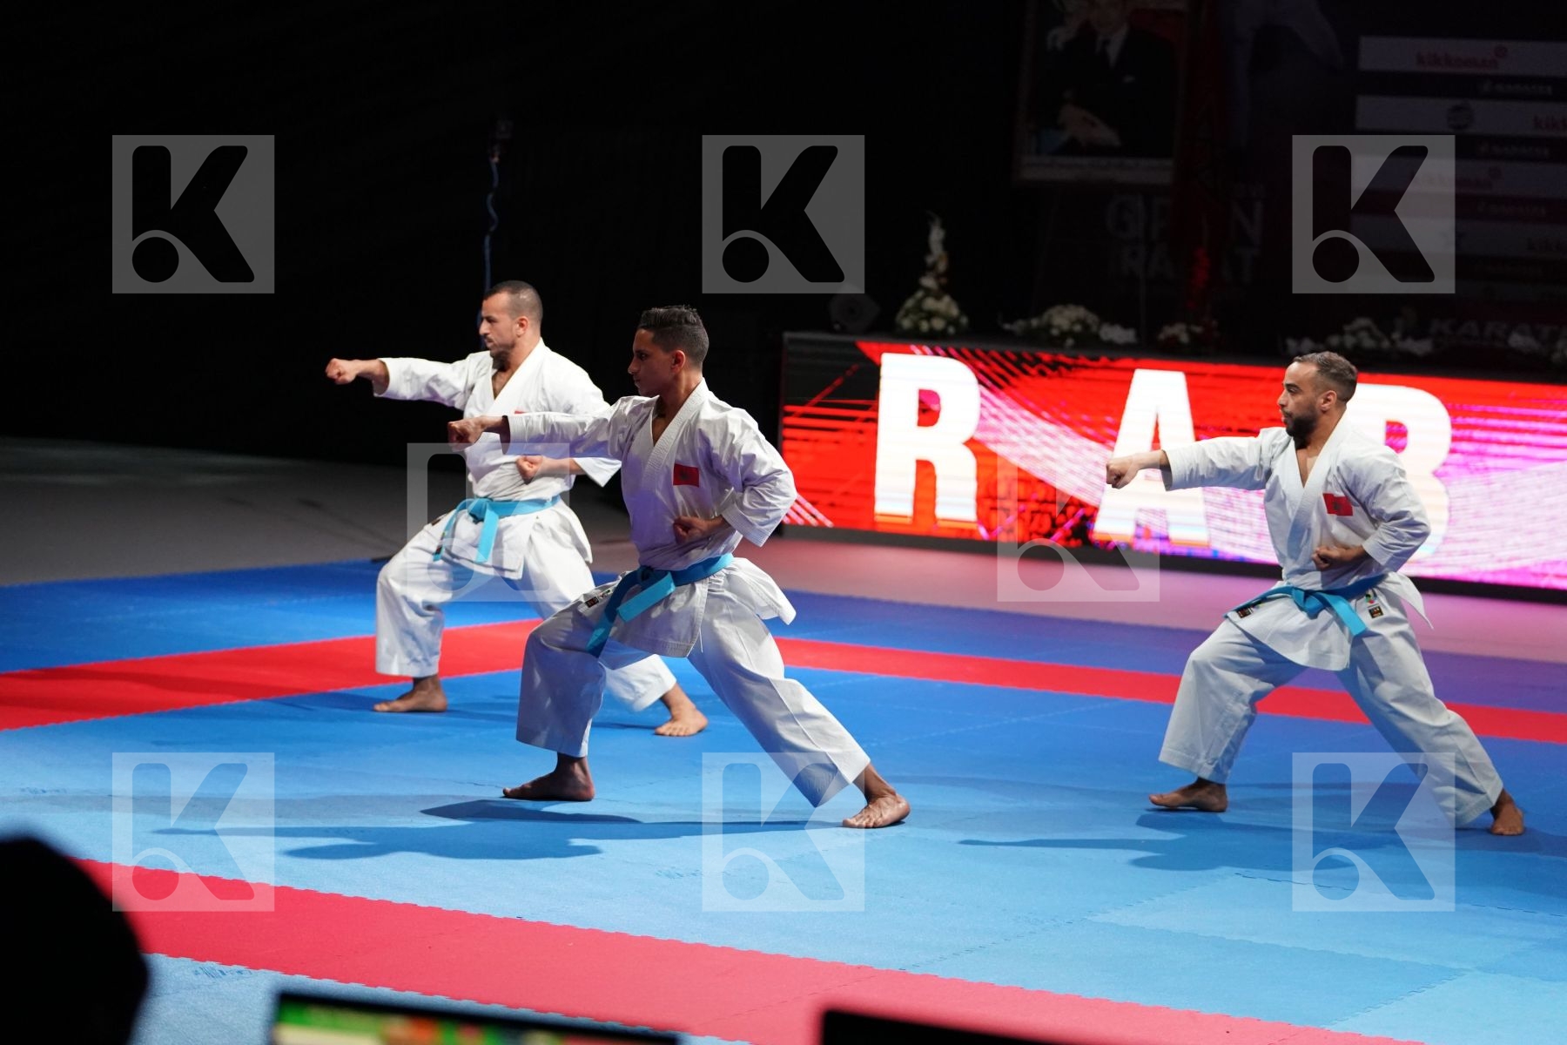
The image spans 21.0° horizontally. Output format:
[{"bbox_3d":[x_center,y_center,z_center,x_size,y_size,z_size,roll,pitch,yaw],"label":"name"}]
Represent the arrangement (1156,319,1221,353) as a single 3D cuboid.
[{"bbox_3d":[2.280,-1.042,23.719,0.382,0.200,0.300,5,4,27],"label":"arrangement"}]

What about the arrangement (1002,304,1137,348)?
[{"bbox_3d":[1.618,-1.109,23.892,0.816,0.249,0.360,5,4,27],"label":"arrangement"}]

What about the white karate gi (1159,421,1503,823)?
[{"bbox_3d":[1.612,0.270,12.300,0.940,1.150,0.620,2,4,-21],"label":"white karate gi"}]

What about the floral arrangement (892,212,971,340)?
[{"bbox_3d":[0.852,-1.419,24.277,0.429,0.725,0.429,3,4,0],"label":"floral arrangement"}]

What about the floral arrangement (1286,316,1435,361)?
[{"bbox_3d":[3.170,-1.005,23.258,0.843,0.256,0.360,5,4,27],"label":"floral arrangement"}]

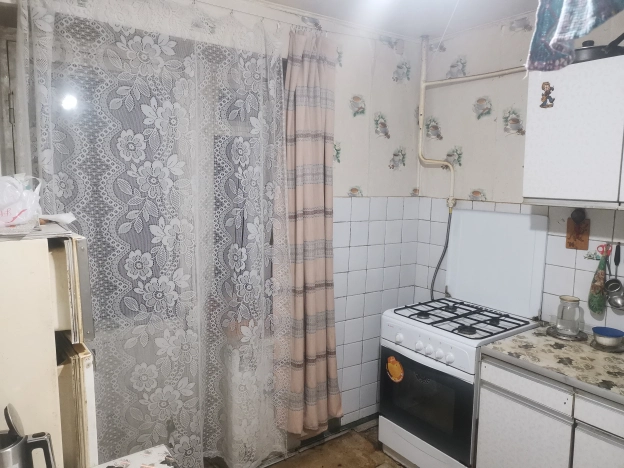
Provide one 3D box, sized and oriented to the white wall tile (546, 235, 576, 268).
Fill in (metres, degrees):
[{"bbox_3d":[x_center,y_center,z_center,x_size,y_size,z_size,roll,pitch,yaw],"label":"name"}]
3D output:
[{"bbox_3d":[1.282,0.086,2.403,0.010,0.150,0.151,-3,8,-37],"label":"white wall tile"}]

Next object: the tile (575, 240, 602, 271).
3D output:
[{"bbox_3d":[1.374,0.104,2.281,0.010,0.150,0.151,-3,8,-37],"label":"tile"}]

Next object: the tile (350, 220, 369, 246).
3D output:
[{"bbox_3d":[0.280,-0.002,2.835,0.151,0.150,0.010,-3,8,-37],"label":"tile"}]

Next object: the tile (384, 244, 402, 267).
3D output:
[{"bbox_3d":[0.519,0.135,3.023,0.148,0.149,0.010,-3,8,-35],"label":"tile"}]

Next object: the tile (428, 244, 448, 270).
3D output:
[{"bbox_3d":[0.823,0.152,3.041,0.008,0.150,0.150,-3,8,-35],"label":"tile"}]

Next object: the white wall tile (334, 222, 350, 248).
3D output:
[{"bbox_3d":[0.157,0.003,2.745,0.148,0.149,0.010,-3,8,-35],"label":"white wall tile"}]

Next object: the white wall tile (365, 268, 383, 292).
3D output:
[{"bbox_3d":[0.394,0.295,2.957,0.150,0.150,0.010,-3,8,-36],"label":"white wall tile"}]

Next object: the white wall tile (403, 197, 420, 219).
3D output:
[{"bbox_3d":[0.654,-0.170,3.093,0.150,0.150,0.010,-3,8,-37],"label":"white wall tile"}]

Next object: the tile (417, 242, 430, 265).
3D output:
[{"bbox_3d":[0.743,0.135,3.122,0.010,0.150,0.102,-3,8,-36],"label":"tile"}]

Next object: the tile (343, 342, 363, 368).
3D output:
[{"bbox_3d":[0.254,0.748,2.922,0.151,0.150,0.010,-3,8,-37],"label":"tile"}]

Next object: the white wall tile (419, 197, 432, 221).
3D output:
[{"bbox_3d":[0.748,-0.166,3.075,0.010,0.145,0.099,-3,8,-35],"label":"white wall tile"}]

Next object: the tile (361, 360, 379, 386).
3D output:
[{"bbox_3d":[0.373,0.901,3.047,0.150,0.150,0.008,-3,8,-36],"label":"tile"}]

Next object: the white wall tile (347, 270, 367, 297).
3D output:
[{"bbox_3d":[0.270,0.298,2.870,0.151,0.150,0.010,-3,8,-37],"label":"white wall tile"}]

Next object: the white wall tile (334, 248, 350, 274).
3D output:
[{"bbox_3d":[0.157,0.158,2.761,0.150,0.150,0.010,-3,8,-36],"label":"white wall tile"}]

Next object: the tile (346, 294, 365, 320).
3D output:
[{"bbox_3d":[0.268,0.451,2.886,0.150,0.150,0.010,-3,8,-36],"label":"tile"}]

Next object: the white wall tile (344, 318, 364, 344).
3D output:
[{"bbox_3d":[0.262,0.603,2.921,0.150,0.150,0.008,-3,8,-36],"label":"white wall tile"}]

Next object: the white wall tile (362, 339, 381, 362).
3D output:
[{"bbox_3d":[0.377,0.742,3.013,0.151,0.150,0.010,-3,8,-37],"label":"white wall tile"}]

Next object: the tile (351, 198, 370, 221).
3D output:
[{"bbox_3d":[0.292,-0.150,2.836,0.150,0.150,0.008,-3,8,-36],"label":"tile"}]

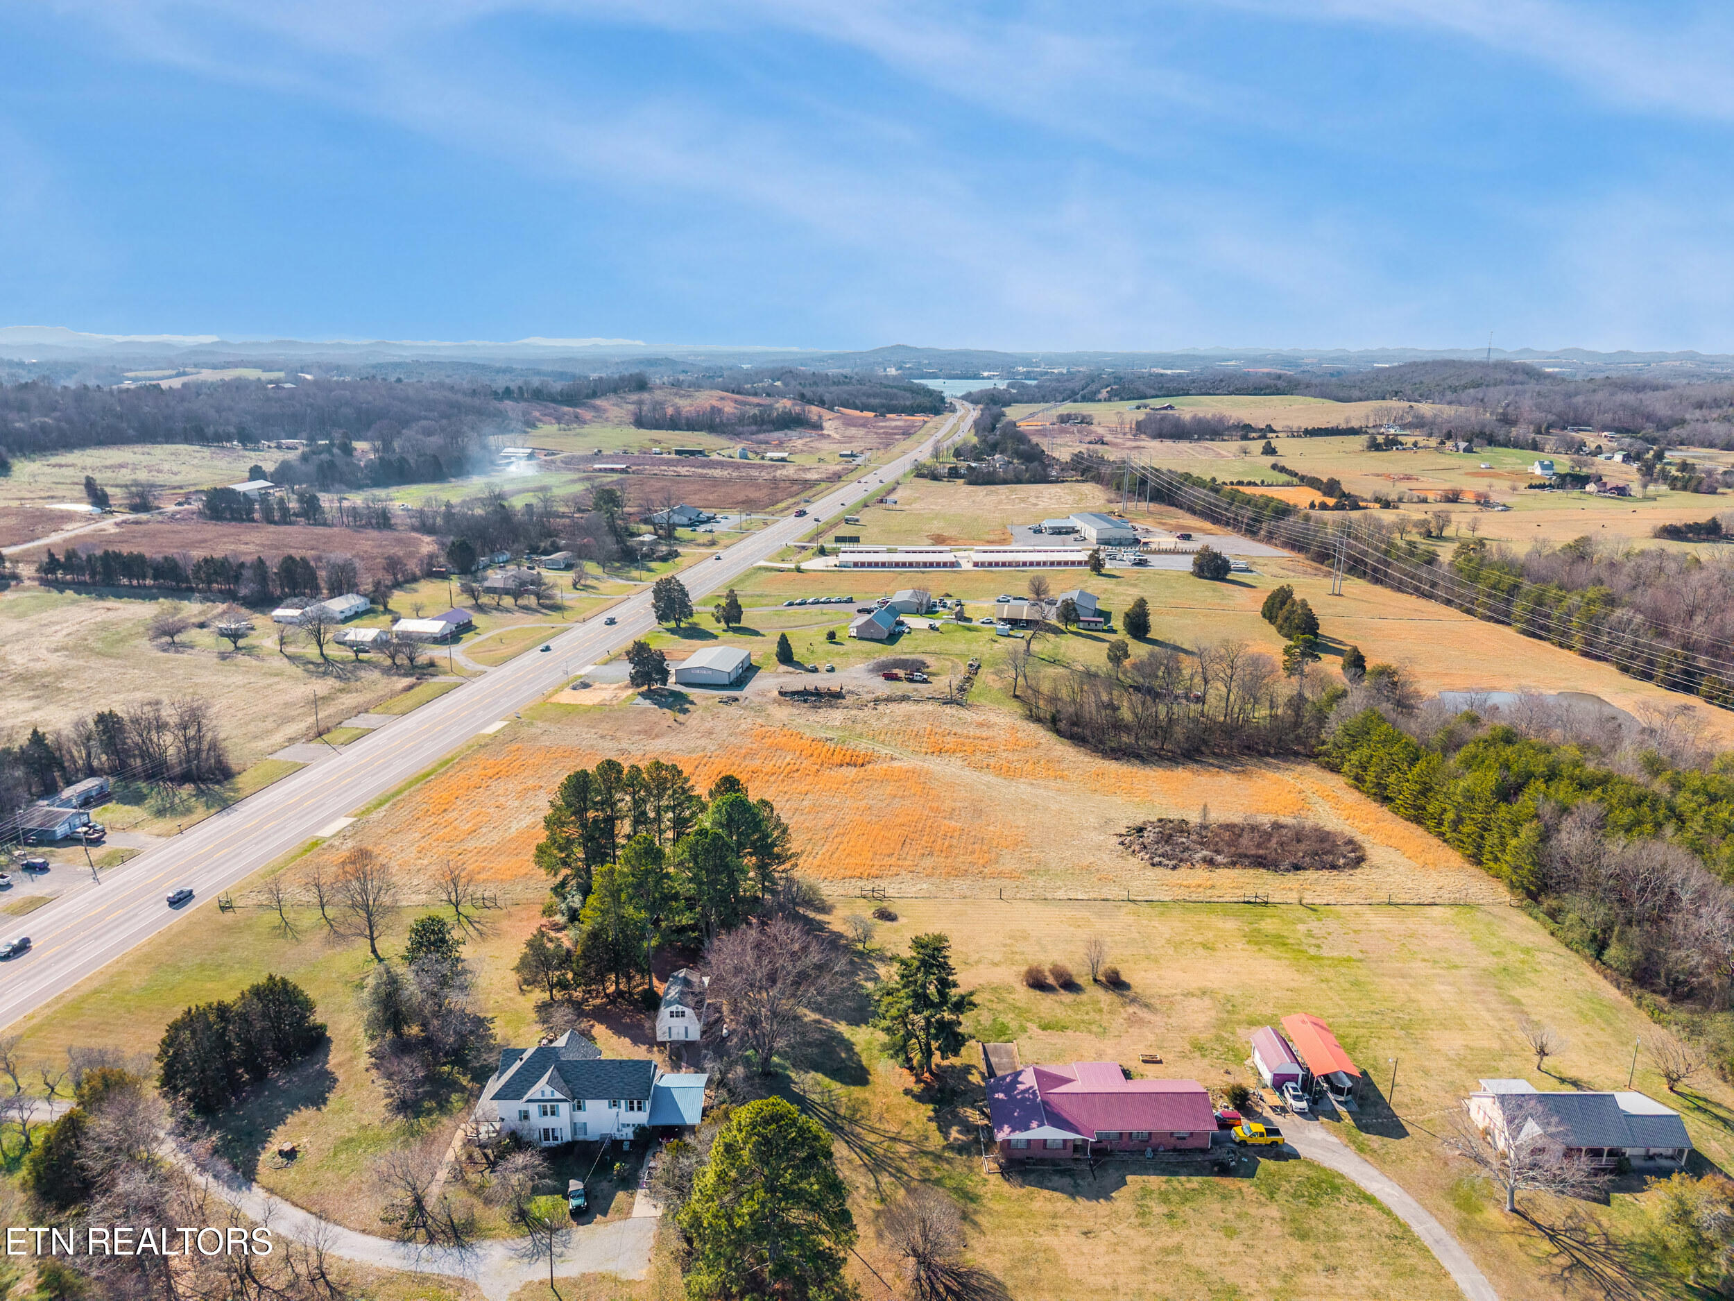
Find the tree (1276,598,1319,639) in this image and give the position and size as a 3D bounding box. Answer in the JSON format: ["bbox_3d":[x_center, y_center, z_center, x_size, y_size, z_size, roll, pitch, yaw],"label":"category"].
[{"bbox_3d":[135.510,-10.100,378.190,13.210,12.430,11.890,0,14,0],"label":"tree"}]

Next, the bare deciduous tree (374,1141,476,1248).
[{"bbox_3d":[-45.428,54.320,122.638,9.300,8.200,9.300,0,14,0],"label":"bare deciduous tree"}]

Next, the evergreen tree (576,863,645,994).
[{"bbox_3d":[-35.365,38.189,165.957,9.200,19.200,9.200,0,14,0],"label":"evergreen tree"}]

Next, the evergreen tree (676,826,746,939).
[{"bbox_3d":[-22.983,35.055,177.526,10.280,19.000,10.280,0,14,0],"label":"evergreen tree"}]

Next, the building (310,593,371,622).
[{"bbox_3d":[-178.800,-14.919,406.577,12.000,5.200,18.500,2,14,7],"label":"building"}]

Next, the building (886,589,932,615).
[{"bbox_3d":[15.576,-17.076,420.324,12.300,4.700,18.000,2,14,9],"label":"building"}]

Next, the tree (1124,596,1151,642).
[{"bbox_3d":[84.370,-10.250,376.260,8.480,13.670,8.480,0,14,0],"label":"tree"}]

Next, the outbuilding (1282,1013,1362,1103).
[{"bbox_3d":[56.100,50.300,149.070,5.450,4.200,12.800,0,14,1],"label":"outbuilding"}]

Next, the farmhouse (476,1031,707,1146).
[{"bbox_3d":[-31.600,50.370,139.500,26.000,8.700,11.600,0,14,0],"label":"farmhouse"}]

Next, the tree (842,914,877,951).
[{"bbox_3d":[-1.106,41.808,178.347,5.220,5.500,5.220,0,14,0],"label":"tree"}]

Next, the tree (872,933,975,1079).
[{"bbox_3d":[7.330,44.196,150.633,12.300,20.000,12.300,0,14,0],"label":"tree"}]

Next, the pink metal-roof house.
[{"bbox_3d":[26.700,52.300,139.620,25.000,4.900,15.000,0,14,0],"label":"pink metal-roof house"}]

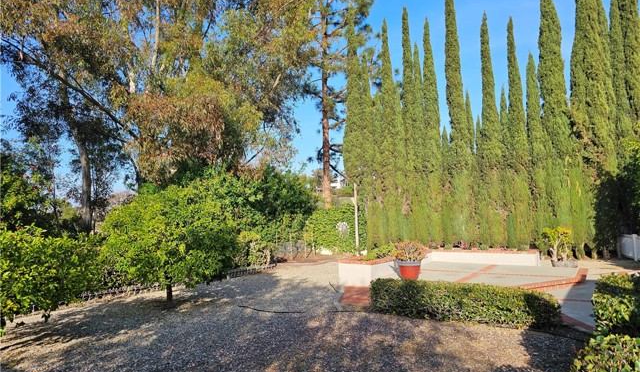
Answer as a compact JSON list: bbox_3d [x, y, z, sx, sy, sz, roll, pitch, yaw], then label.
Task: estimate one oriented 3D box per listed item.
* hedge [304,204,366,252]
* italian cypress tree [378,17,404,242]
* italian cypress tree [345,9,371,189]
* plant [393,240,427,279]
[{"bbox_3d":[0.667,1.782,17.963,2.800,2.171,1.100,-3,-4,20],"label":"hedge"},{"bbox_3d":[2.754,-2.294,17.045,0.950,9.124,0.950,-2,-4,9],"label":"italian cypress tree"},{"bbox_3d":[1.360,-2.504,17.464,1.000,9.721,1.000,-2,-4,5],"label":"italian cypress tree"},{"bbox_3d":[2.074,1.682,9.626,0.770,0.869,0.750,-2,-4,12],"label":"plant"}]

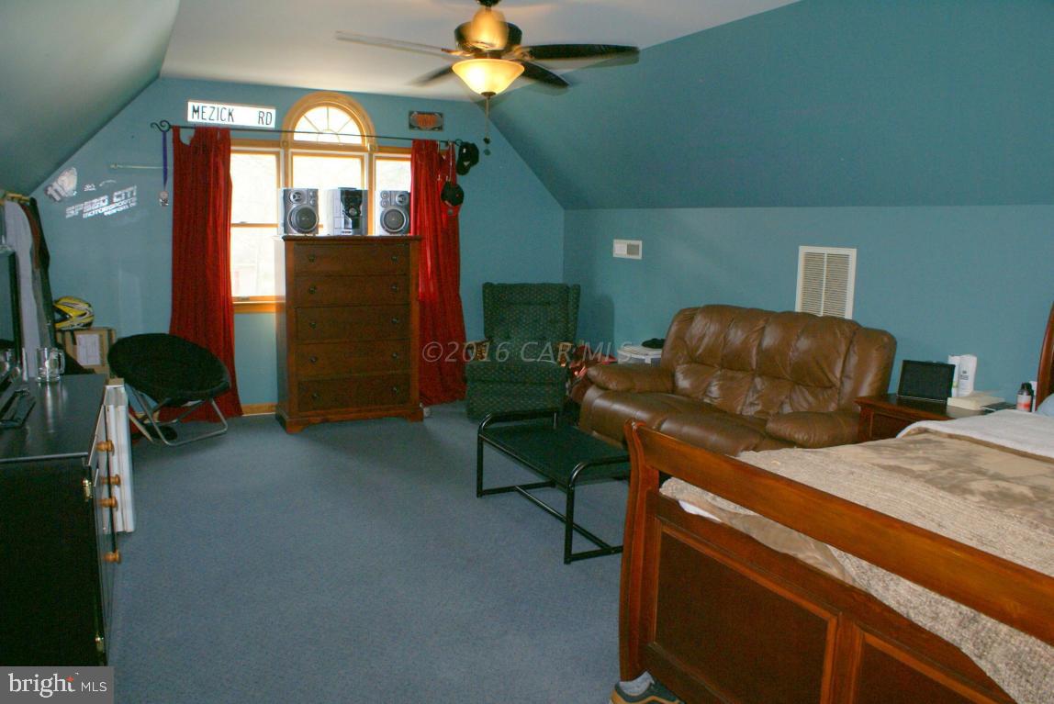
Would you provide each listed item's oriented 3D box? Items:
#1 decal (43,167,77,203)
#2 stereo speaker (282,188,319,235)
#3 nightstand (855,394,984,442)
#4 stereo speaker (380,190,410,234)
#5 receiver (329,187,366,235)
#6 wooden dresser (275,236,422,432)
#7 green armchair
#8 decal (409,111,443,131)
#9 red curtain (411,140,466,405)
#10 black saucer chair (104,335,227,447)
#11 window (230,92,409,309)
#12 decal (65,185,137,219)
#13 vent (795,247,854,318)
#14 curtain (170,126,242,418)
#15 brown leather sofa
[{"bbox_3d":[-3.160,-1.136,5.371,0.189,0.230,0.010,-5,11,-29],"label":"decal"},{"bbox_3d":[-1.634,-1.000,5.684,0.235,0.325,0.260,-4,10,-23],"label":"stereo speaker"},{"bbox_3d":[2.045,0.592,3.921,0.439,0.647,0.647,-5,11,-29],"label":"nightstand"},{"bbox_3d":[-1.006,-1.041,5.969,0.220,0.320,0.260,-3,10,-20],"label":"stereo speaker"},{"bbox_3d":[-1.329,-1.027,5.827,0.235,0.335,0.330,-4,10,-23],"label":"receiver"},{"bbox_3d":[-1.351,-0.167,5.973,1.000,1.390,0.500,-4,11,-26],"label":"wooden dresser"},{"bbox_3d":[-0.013,-0.031,6.450,0.820,1.020,0.860,2,10,4],"label":"green armchair"},{"bbox_3d":[-0.809,-1.868,6.412,0.295,0.148,0.015,-4,11,-26],"label":"decal"},{"bbox_3d":[-0.729,-0.640,6.586,0.500,2.150,0.140,-4,11,-26],"label":"red curtain"},{"bbox_3d":[-2.472,0.245,5.521,0.740,0.700,0.790,7,11,31],"label":"black saucer chair"},{"bbox_3d":[-1.535,-1.181,6.276,2.002,1.683,0.080,-5,11,-29],"label":"window"},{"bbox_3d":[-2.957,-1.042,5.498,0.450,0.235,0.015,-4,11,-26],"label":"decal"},{"bbox_3d":[1.815,-0.351,4.849,0.020,0.570,0.430,-5,11,-29],"label":"vent"},{"bbox_3d":[-2.388,-0.534,5.785,0.520,2.150,0.140,-4,11,-26],"label":"curtain"},{"bbox_3d":[1.134,0.304,4.603,0.860,1.020,1.800,-4,11,-26],"label":"brown leather sofa"}]

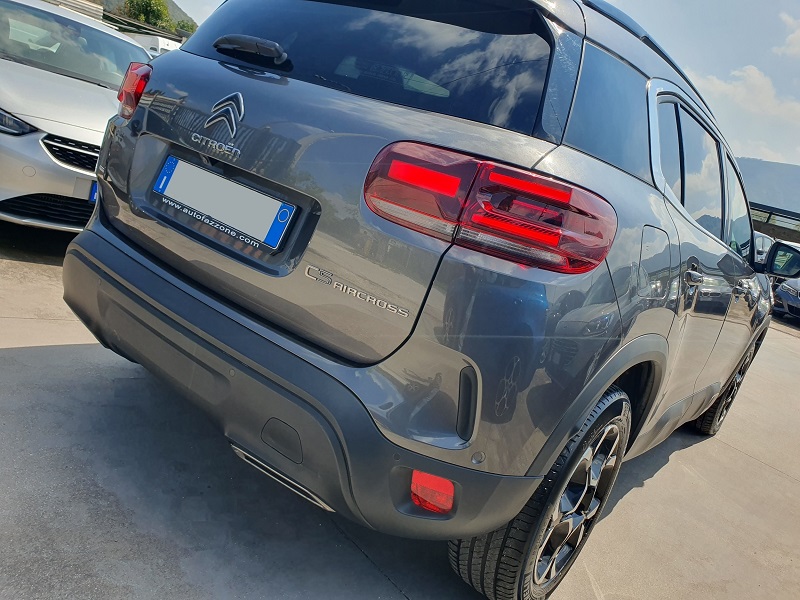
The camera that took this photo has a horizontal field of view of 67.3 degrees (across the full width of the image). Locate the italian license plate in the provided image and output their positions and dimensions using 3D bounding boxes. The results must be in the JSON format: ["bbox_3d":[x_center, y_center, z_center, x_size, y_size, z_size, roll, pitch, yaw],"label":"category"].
[{"bbox_3d":[-0.449,-0.252,1.486,0.520,0.110,0.012,25,0,34],"label":"italian license plate"}]

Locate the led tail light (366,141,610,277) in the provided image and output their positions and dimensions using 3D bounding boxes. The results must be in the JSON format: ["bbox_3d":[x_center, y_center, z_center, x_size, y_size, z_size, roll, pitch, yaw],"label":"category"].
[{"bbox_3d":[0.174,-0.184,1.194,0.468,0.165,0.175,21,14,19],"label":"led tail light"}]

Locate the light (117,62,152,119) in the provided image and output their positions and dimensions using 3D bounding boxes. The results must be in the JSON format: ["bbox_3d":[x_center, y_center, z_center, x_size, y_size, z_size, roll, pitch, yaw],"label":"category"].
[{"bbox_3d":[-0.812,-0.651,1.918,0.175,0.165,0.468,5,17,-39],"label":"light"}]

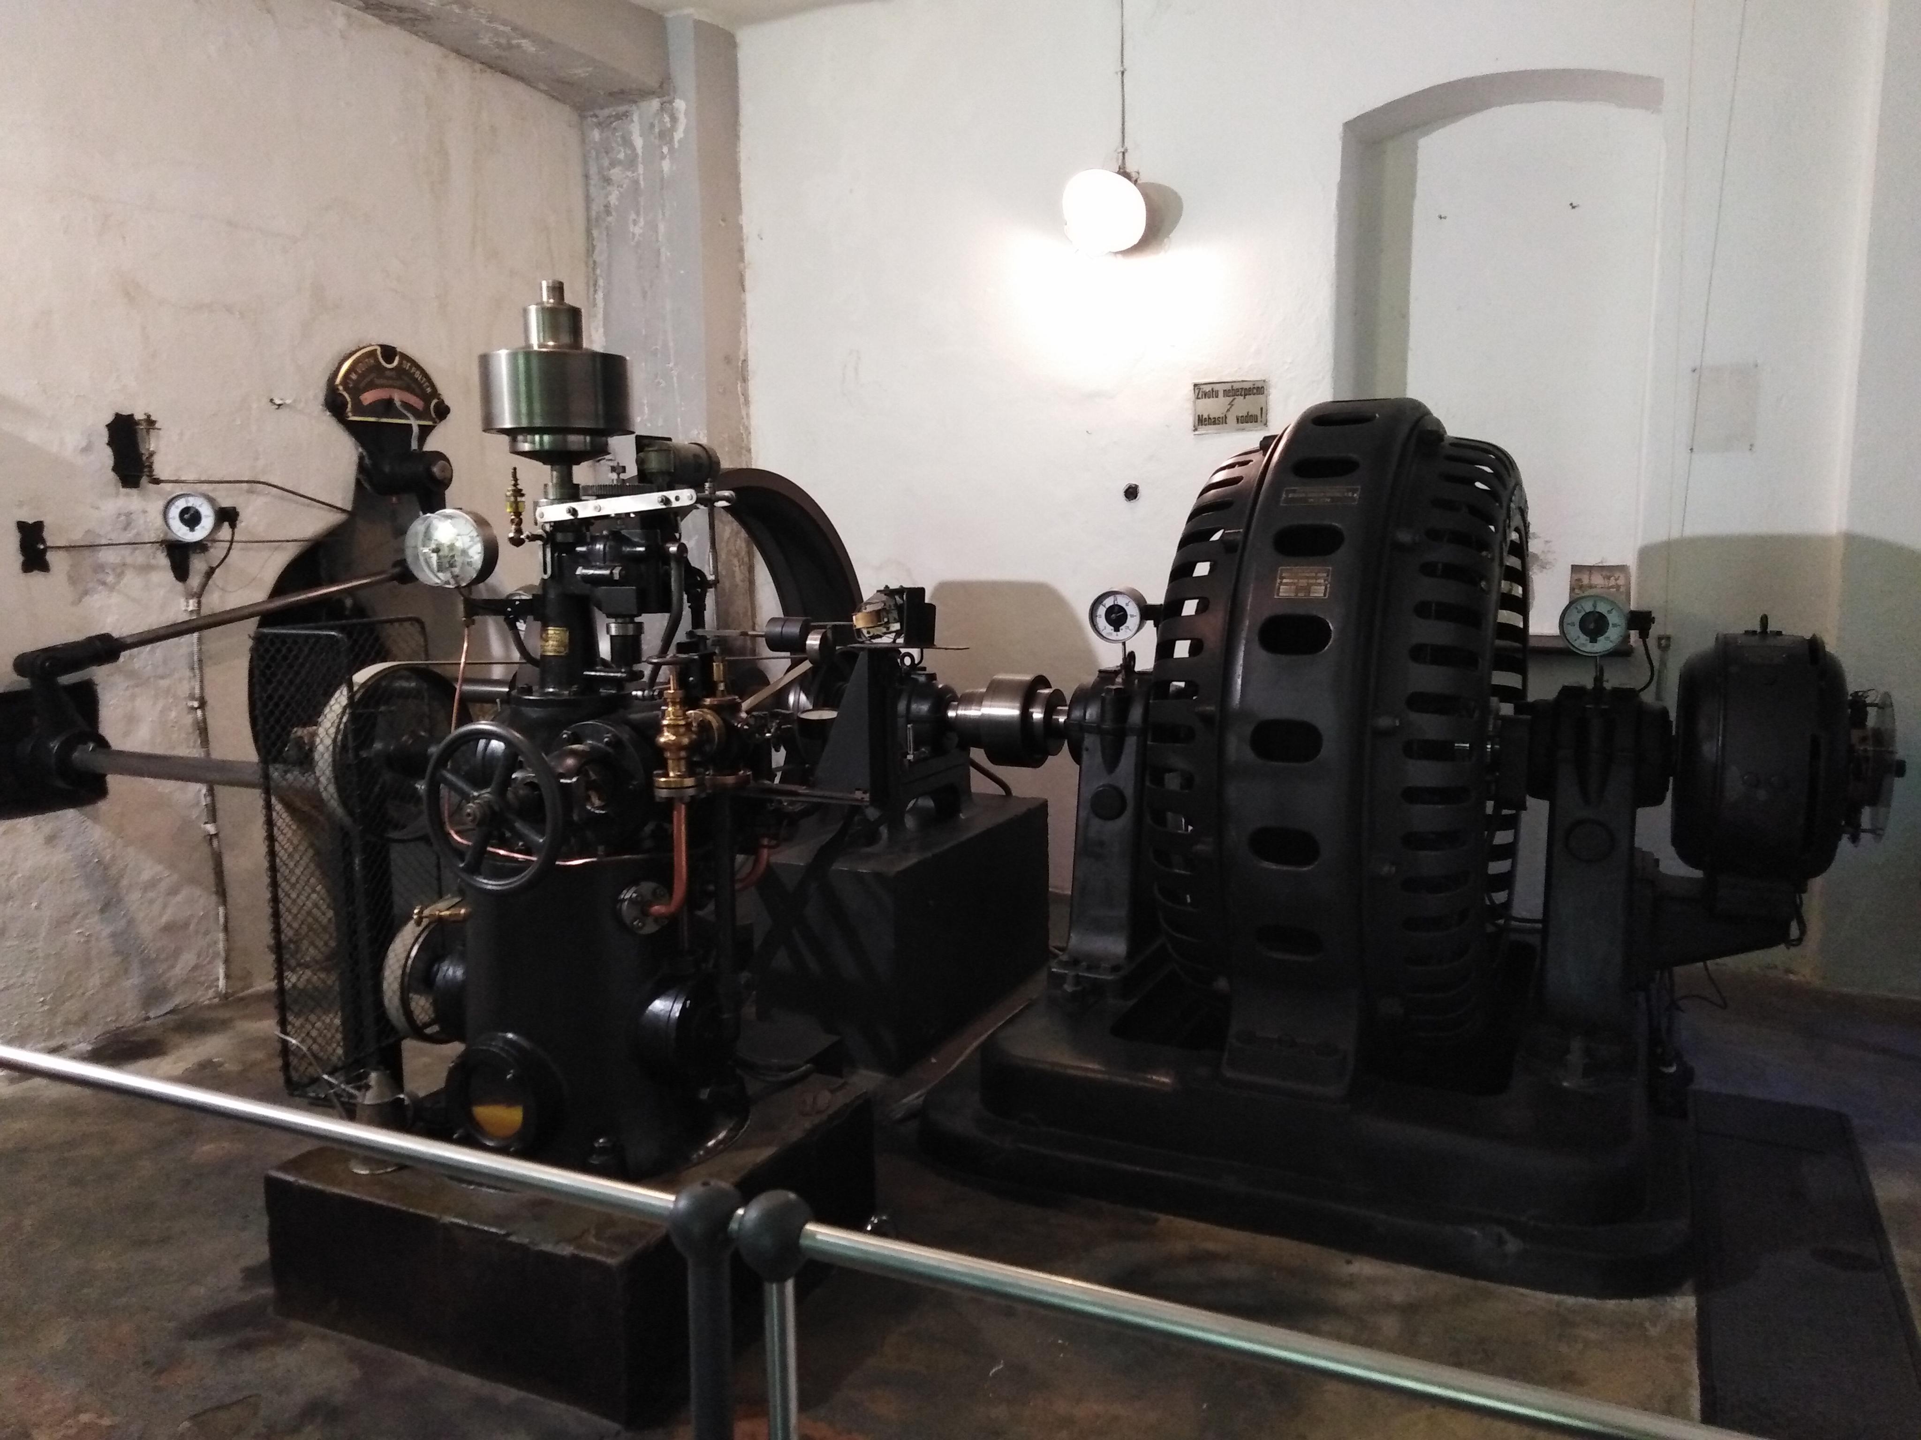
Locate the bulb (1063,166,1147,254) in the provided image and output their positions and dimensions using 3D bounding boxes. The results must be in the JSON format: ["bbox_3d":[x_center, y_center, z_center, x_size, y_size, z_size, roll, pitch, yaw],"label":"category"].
[{"bbox_3d":[0.546,-1.932,5.472,0.280,0.290,0.250,3,9,26],"label":"bulb"}]

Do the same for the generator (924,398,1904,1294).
[{"bbox_3d":[1.231,0.096,3.895,2.232,1.904,1.936,3,9,26],"label":"generator"}]

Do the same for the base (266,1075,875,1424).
[{"bbox_3d":[-0.809,1.033,3.138,0.896,0.310,0.877,3,9,26],"label":"base"}]

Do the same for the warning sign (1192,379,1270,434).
[{"bbox_3d":[1.041,-1.209,5.559,0.285,0.185,0.012,3,9,26],"label":"warning sign"}]

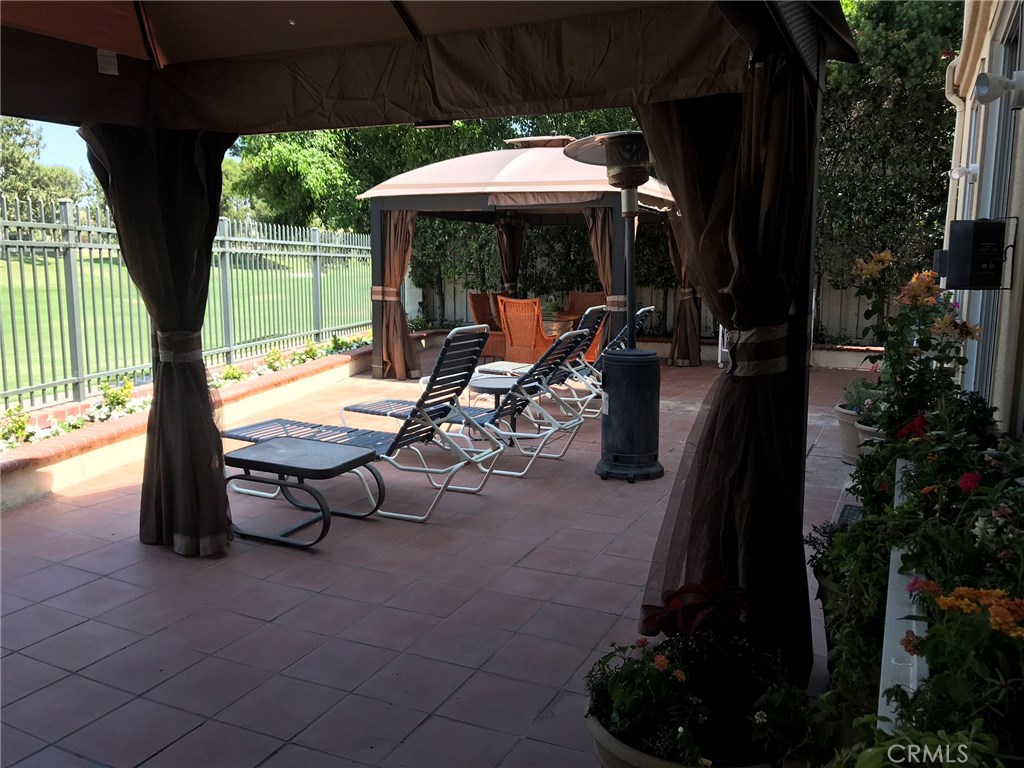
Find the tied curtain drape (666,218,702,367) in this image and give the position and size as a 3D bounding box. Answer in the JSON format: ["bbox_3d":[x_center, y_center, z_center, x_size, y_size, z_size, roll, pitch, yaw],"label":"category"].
[{"bbox_3d":[2.315,-1.246,11.257,0.500,1.950,0.450,4,9,25],"label":"tied curtain drape"}]

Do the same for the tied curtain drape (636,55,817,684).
[{"bbox_3d":[0.703,-0.015,2.849,0.600,2.000,0.460,4,9,25],"label":"tied curtain drape"}]

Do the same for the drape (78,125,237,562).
[{"bbox_3d":[-1.594,-0.184,3.946,0.520,1.980,0.440,4,9,25],"label":"drape"}]

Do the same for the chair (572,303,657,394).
[{"bbox_3d":[0.557,-0.273,8.082,1.680,0.950,0.650,4,9,25],"label":"chair"}]

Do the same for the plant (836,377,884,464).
[{"bbox_3d":[2.476,0.256,5.787,0.390,0.609,0.390,4,9,25],"label":"plant"}]

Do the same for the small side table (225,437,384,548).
[{"bbox_3d":[-1.083,0.557,4.320,0.700,0.410,0.530,4,9,25],"label":"small side table"}]

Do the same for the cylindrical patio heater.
[{"bbox_3d":[0.807,-0.503,5.423,0.850,2.200,0.850,0,9,0],"label":"cylindrical patio heater"}]

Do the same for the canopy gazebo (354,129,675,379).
[{"bbox_3d":[0.498,-1.642,10.525,3.340,2.930,3.600,4,9,25],"label":"canopy gazebo"}]

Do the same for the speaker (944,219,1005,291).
[{"bbox_3d":[1.963,-0.547,3.500,0.180,0.300,0.170,-1,9,-10],"label":"speaker"}]

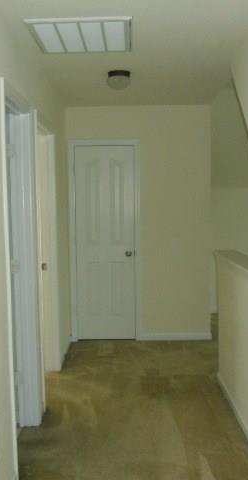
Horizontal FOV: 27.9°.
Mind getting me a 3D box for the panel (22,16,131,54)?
[{"bbox_3d":[-0.236,-1.182,2.919,0.570,0.020,0.575,-1,4,0],"label":"panel"}]

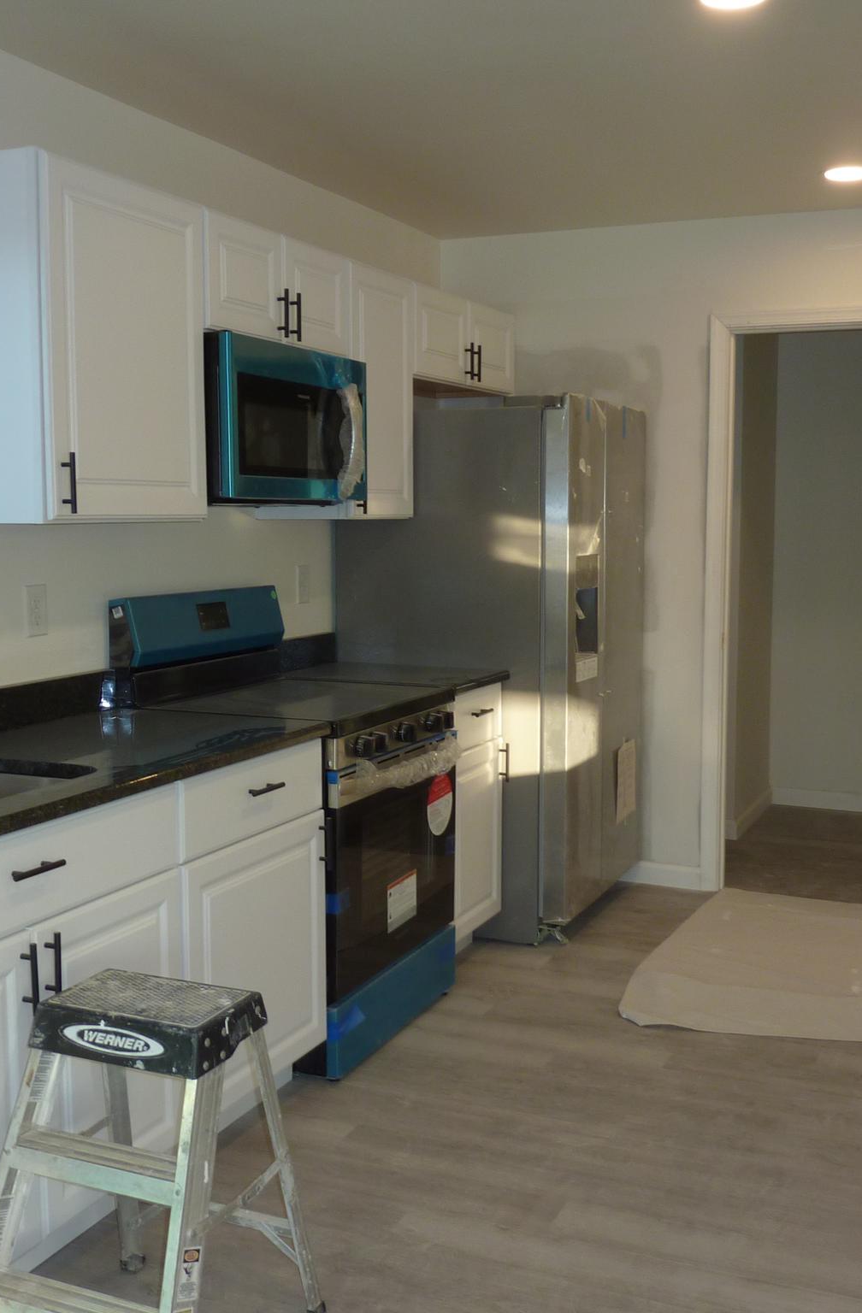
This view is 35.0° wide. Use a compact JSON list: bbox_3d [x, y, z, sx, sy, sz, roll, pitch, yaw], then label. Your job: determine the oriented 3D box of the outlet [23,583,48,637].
[{"bbox_3d":[-0.944,-0.109,3.286,0.008,0.120,0.073,3,7,24],"label":"outlet"}]

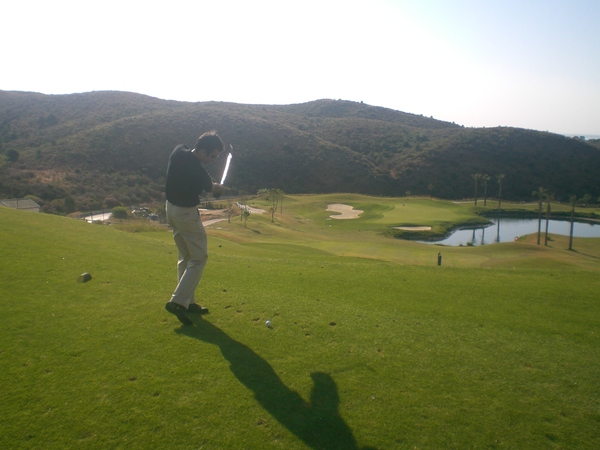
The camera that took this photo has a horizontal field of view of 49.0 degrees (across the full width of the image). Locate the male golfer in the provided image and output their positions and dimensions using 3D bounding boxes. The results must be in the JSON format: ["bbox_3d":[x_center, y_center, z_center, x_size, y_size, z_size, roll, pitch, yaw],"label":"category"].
[{"bbox_3d":[-0.953,0.004,5.950,0.560,1.690,0.550,-5,9,-32],"label":"male golfer"}]

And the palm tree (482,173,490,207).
[{"bbox_3d":[43.036,-7.961,152.000,1.850,7.400,1.850,0,8,0],"label":"palm tree"}]

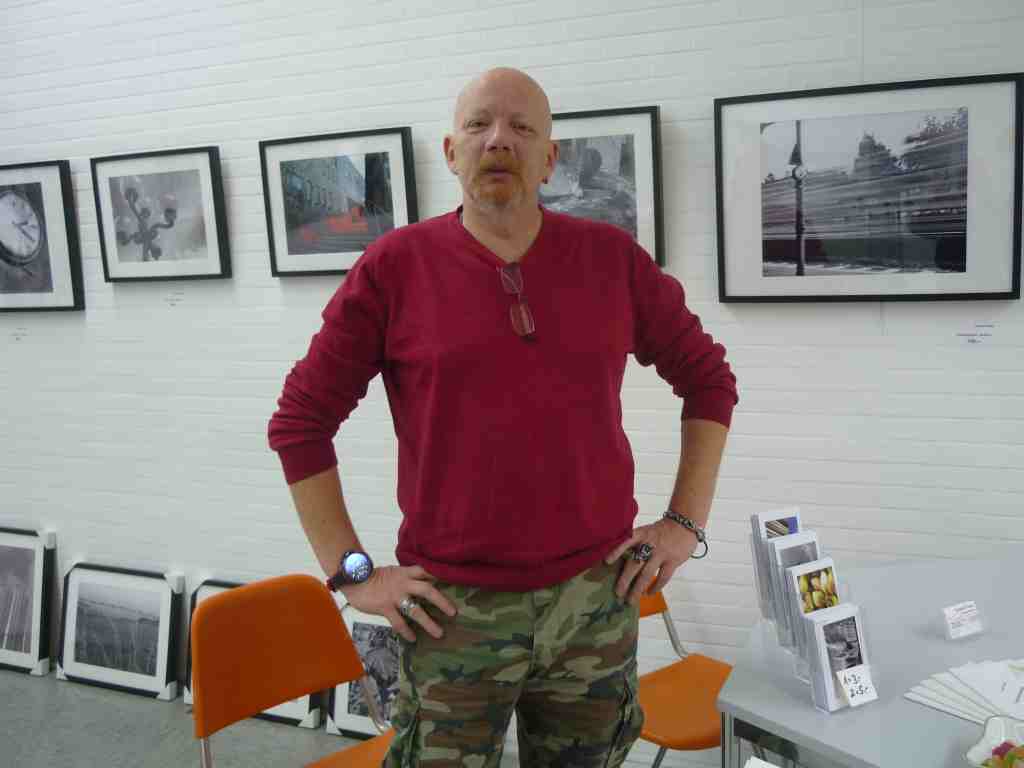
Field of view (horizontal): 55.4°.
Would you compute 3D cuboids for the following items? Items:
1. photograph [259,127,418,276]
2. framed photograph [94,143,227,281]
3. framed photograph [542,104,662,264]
[{"bbox_3d":[-0.544,-0.562,3.074,0.535,0.432,0.030,1,10,22],"label":"photograph"},{"bbox_3d":[-1.208,-0.573,3.348,0.535,0.432,0.030,1,10,22],"label":"framed photograph"},{"bbox_3d":[0.161,-0.547,2.785,0.535,0.432,0.030,1,10,22],"label":"framed photograph"}]

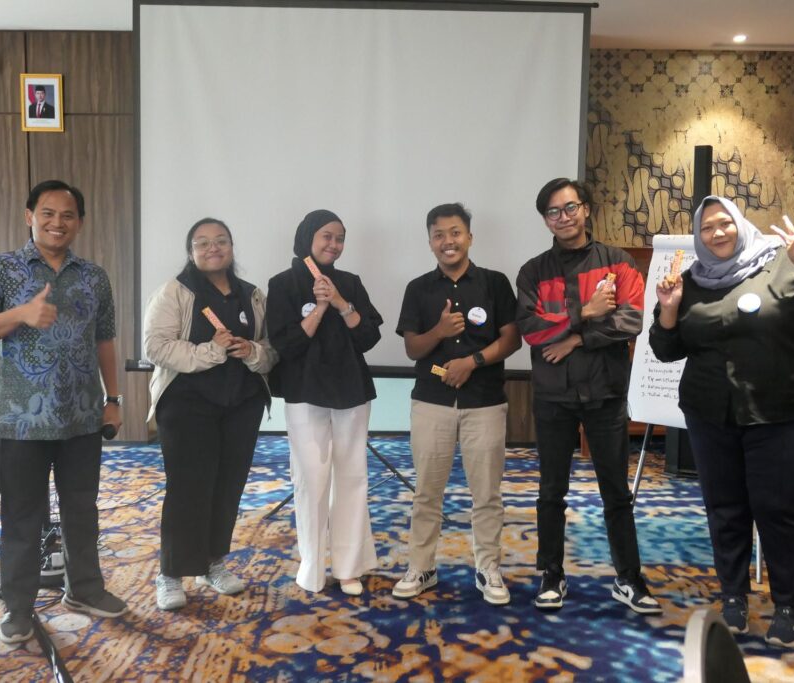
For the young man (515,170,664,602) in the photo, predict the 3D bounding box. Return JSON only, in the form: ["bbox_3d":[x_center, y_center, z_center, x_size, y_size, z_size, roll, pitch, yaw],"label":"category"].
[{"bbox_3d":[0.787,0.203,3.612,0.570,1.721,0.420,2,5,18],"label":"young man"}]

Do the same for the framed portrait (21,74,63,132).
[{"bbox_3d":[-2.619,-1.759,6.494,0.314,0.420,0.030,0,5,0],"label":"framed portrait"}]

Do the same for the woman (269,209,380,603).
[{"bbox_3d":[-0.305,0.248,3.747,0.500,1.595,0.410,0,5,-10],"label":"woman"}]

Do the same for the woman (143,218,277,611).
[{"bbox_3d":[-0.783,0.272,3.667,0.540,1.553,0.420,-2,5,-28],"label":"woman"}]

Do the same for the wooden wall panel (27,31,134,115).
[{"bbox_3d":[-2.306,-1.978,6.505,0.850,0.601,0.030,0,5,0],"label":"wooden wall panel"}]

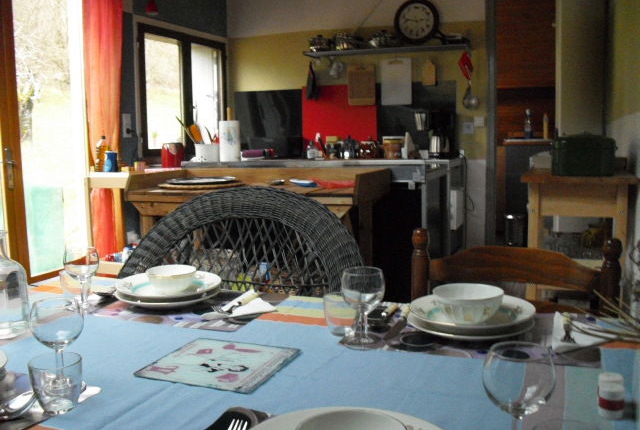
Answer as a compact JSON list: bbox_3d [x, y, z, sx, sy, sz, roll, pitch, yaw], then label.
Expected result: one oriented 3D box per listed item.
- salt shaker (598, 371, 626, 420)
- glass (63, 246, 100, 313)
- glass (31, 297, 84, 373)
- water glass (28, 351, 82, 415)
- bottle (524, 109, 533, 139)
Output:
[{"bbox_3d":[0.396,0.244,0.902,0.032,0.057,0.032,-1,7,0],"label":"salt shaker"},{"bbox_3d":[-0.528,0.143,1.478,0.074,0.138,0.074,-1,7,0],"label":"glass"},{"bbox_3d":[-0.387,0.195,0.988,0.078,0.131,0.078,-1,7,0],"label":"glass"},{"bbox_3d":[-0.375,0.242,0.951,0.071,0.072,0.071,-1,7,0],"label":"water glass"},{"bbox_3d":[2.099,-0.908,6.700,0.076,0.297,0.076,-1,7,0],"label":"bottle"}]

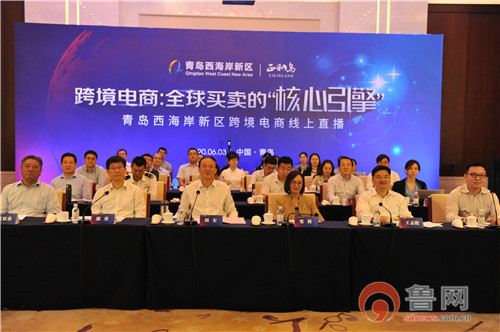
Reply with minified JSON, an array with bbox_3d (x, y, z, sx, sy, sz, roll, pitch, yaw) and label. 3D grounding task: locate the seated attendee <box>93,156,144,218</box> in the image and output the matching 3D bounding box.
[{"bbox_3d":[-1.257,0.589,5.990,0.550,1.330,0.720,1,3,-3],"label":"seated attendee"}]

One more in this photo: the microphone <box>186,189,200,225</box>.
[{"bbox_3d":[-0.524,0.379,5.710,0.130,0.300,0.240,1,3,5],"label":"microphone"}]

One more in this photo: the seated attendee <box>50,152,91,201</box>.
[{"bbox_3d":[-2.279,0.502,7.735,0.540,1.307,0.760,1,3,-1],"label":"seated attendee"}]

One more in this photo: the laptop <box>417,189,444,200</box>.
[{"bbox_3d":[2.199,0.359,7.675,0.325,0.200,0.260,1,3,0],"label":"laptop"}]

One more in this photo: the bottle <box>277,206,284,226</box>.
[{"bbox_3d":[0.278,0.444,5.612,0.062,0.178,0.062,1,3,-1],"label":"bottle"}]

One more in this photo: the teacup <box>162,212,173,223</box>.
[{"bbox_3d":[-0.746,0.471,5.648,0.105,0.105,0.105,1,3,-1],"label":"teacup"}]

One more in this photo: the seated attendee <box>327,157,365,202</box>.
[{"bbox_3d":[1.234,0.544,7.827,0.520,1.297,0.760,1,3,-1],"label":"seated attendee"}]

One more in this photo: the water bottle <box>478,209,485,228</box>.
[{"bbox_3d":[2.093,0.472,5.631,0.063,0.175,0.063,1,3,-1],"label":"water bottle"}]

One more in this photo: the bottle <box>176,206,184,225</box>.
[{"bbox_3d":[-0.624,0.450,5.620,0.062,0.168,0.062,1,3,-3],"label":"bottle"}]

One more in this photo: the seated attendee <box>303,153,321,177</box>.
[{"bbox_3d":[1.087,0.425,10.600,0.460,1.262,0.750,1,3,-1],"label":"seated attendee"}]

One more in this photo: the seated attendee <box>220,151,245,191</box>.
[{"bbox_3d":[-0.246,0.449,9.287,0.450,1.308,0.760,1,3,-1],"label":"seated attendee"}]

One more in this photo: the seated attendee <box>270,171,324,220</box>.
[{"bbox_3d":[0.485,0.664,6.192,0.530,1.198,0.760,1,3,-1],"label":"seated attendee"}]

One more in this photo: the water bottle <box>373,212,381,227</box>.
[{"bbox_3d":[1.139,0.459,5.625,0.062,0.168,0.062,1,3,-1],"label":"water bottle"}]

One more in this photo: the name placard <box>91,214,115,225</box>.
[{"bbox_3d":[-1.300,0.471,5.560,0.205,0.090,0.080,1,3,-1],"label":"name placard"}]

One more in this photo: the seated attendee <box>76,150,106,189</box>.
[{"bbox_3d":[-2.389,0.429,9.230,0.490,1.304,0.760,1,3,-1],"label":"seated attendee"}]

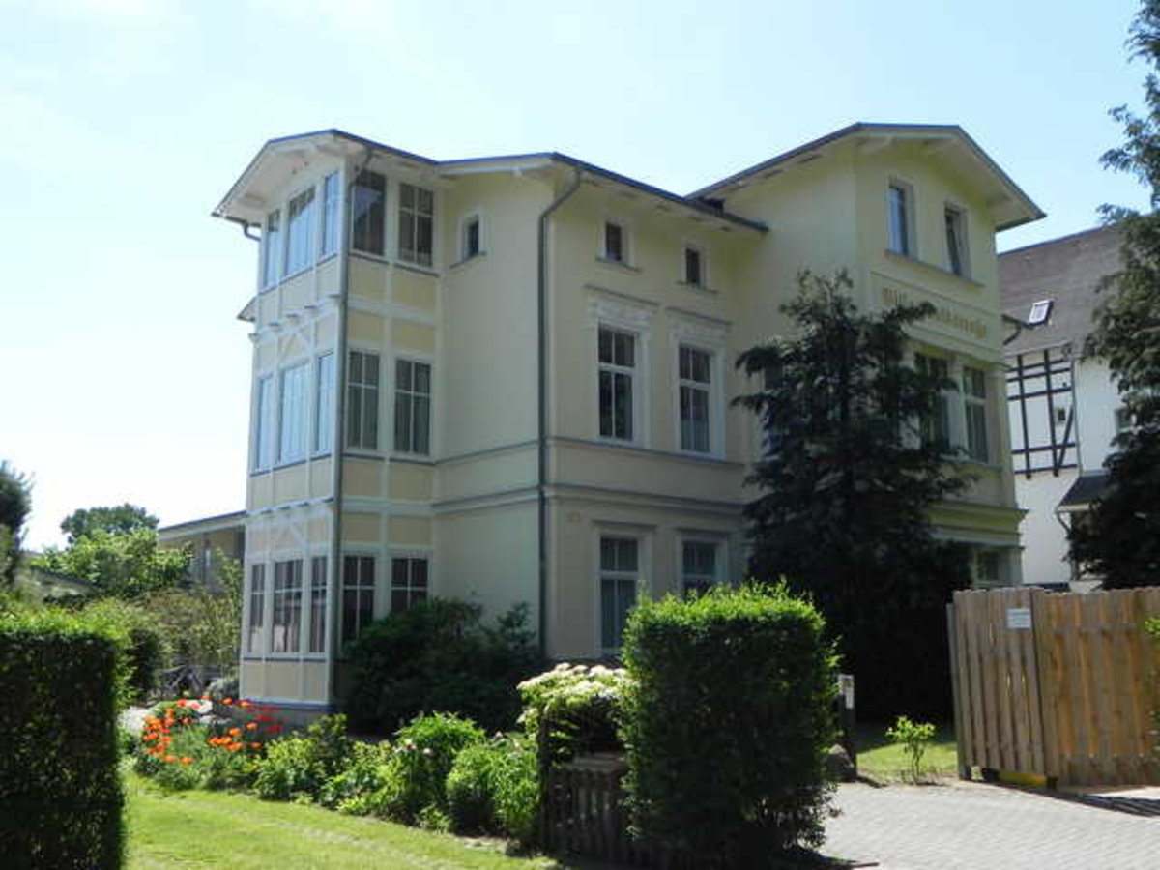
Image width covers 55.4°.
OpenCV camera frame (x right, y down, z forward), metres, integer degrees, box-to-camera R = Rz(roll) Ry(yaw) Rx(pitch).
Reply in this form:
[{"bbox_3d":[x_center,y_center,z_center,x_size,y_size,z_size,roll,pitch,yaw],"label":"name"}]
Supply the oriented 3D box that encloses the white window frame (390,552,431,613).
[{"bbox_3d":[-2.963,2.878,19.218,0.853,1.664,0.104,8,-13,-40],"label":"white window frame"}]

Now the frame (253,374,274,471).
[{"bbox_3d":[-6.141,-0.251,21.452,0.100,1.828,0.617,8,-14,-40],"label":"frame"}]

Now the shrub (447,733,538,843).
[{"bbox_3d":[-0.695,2.821,8.895,0.777,0.778,0.738,0,-10,-4],"label":"shrub"}]

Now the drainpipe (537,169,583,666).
[{"bbox_3d":[-0.307,0.068,17.147,0.146,8.632,1.102,8,-13,-40],"label":"drainpipe"}]

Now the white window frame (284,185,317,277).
[{"bbox_3d":[-5.357,-3.883,21.157,0.100,1.447,1.096,8,-14,-40],"label":"white window frame"}]

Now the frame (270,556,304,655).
[{"bbox_3d":[-5.249,3.068,19.843,0.100,1.682,1.080,8,-14,-40],"label":"frame"}]

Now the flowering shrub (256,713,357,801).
[{"bbox_3d":[-2.829,3.288,11.353,1.004,0.782,1.004,2,-10,-14],"label":"flowering shrub"}]

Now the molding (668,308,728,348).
[{"bbox_3d":[2.246,-1.935,20.278,1.654,0.603,0.187,8,-13,-40],"label":"molding"}]

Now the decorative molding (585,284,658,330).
[{"bbox_3d":[0.733,-2.232,19.362,1.625,0.484,0.180,8,-14,-40],"label":"decorative molding"}]

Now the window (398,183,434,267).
[{"bbox_3d":[-3.018,-3.864,20.447,0.749,1.581,0.104,8,-13,-40],"label":"window"}]

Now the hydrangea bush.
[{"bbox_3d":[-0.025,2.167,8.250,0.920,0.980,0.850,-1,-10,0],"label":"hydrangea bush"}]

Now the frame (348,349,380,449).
[{"bbox_3d":[-3.915,-0.633,20.018,0.651,1.803,0.100,8,-13,-41],"label":"frame"}]

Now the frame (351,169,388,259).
[{"bbox_3d":[-3.846,-4.022,20.070,0.618,1.441,0.100,8,-14,-40],"label":"frame"}]

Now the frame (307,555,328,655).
[{"bbox_3d":[-4.611,3.008,19.504,0.100,1.733,0.544,8,-13,-41],"label":"frame"}]

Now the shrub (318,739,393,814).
[{"bbox_3d":[-2.140,3.229,10.618,0.739,0.601,0.600,1,-11,-11],"label":"shrub"}]

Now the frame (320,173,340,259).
[{"bbox_3d":[-4.513,-3.933,19.989,0.104,1.539,0.645,8,-13,-40],"label":"frame"}]

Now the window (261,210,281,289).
[{"bbox_3d":[-6.136,-3.704,22.036,0.100,1.466,0.689,8,-14,-40],"label":"window"}]

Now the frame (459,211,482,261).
[{"bbox_3d":[-1.955,-3.540,19.899,0.125,0.811,0.634,8,-13,-40],"label":"frame"}]

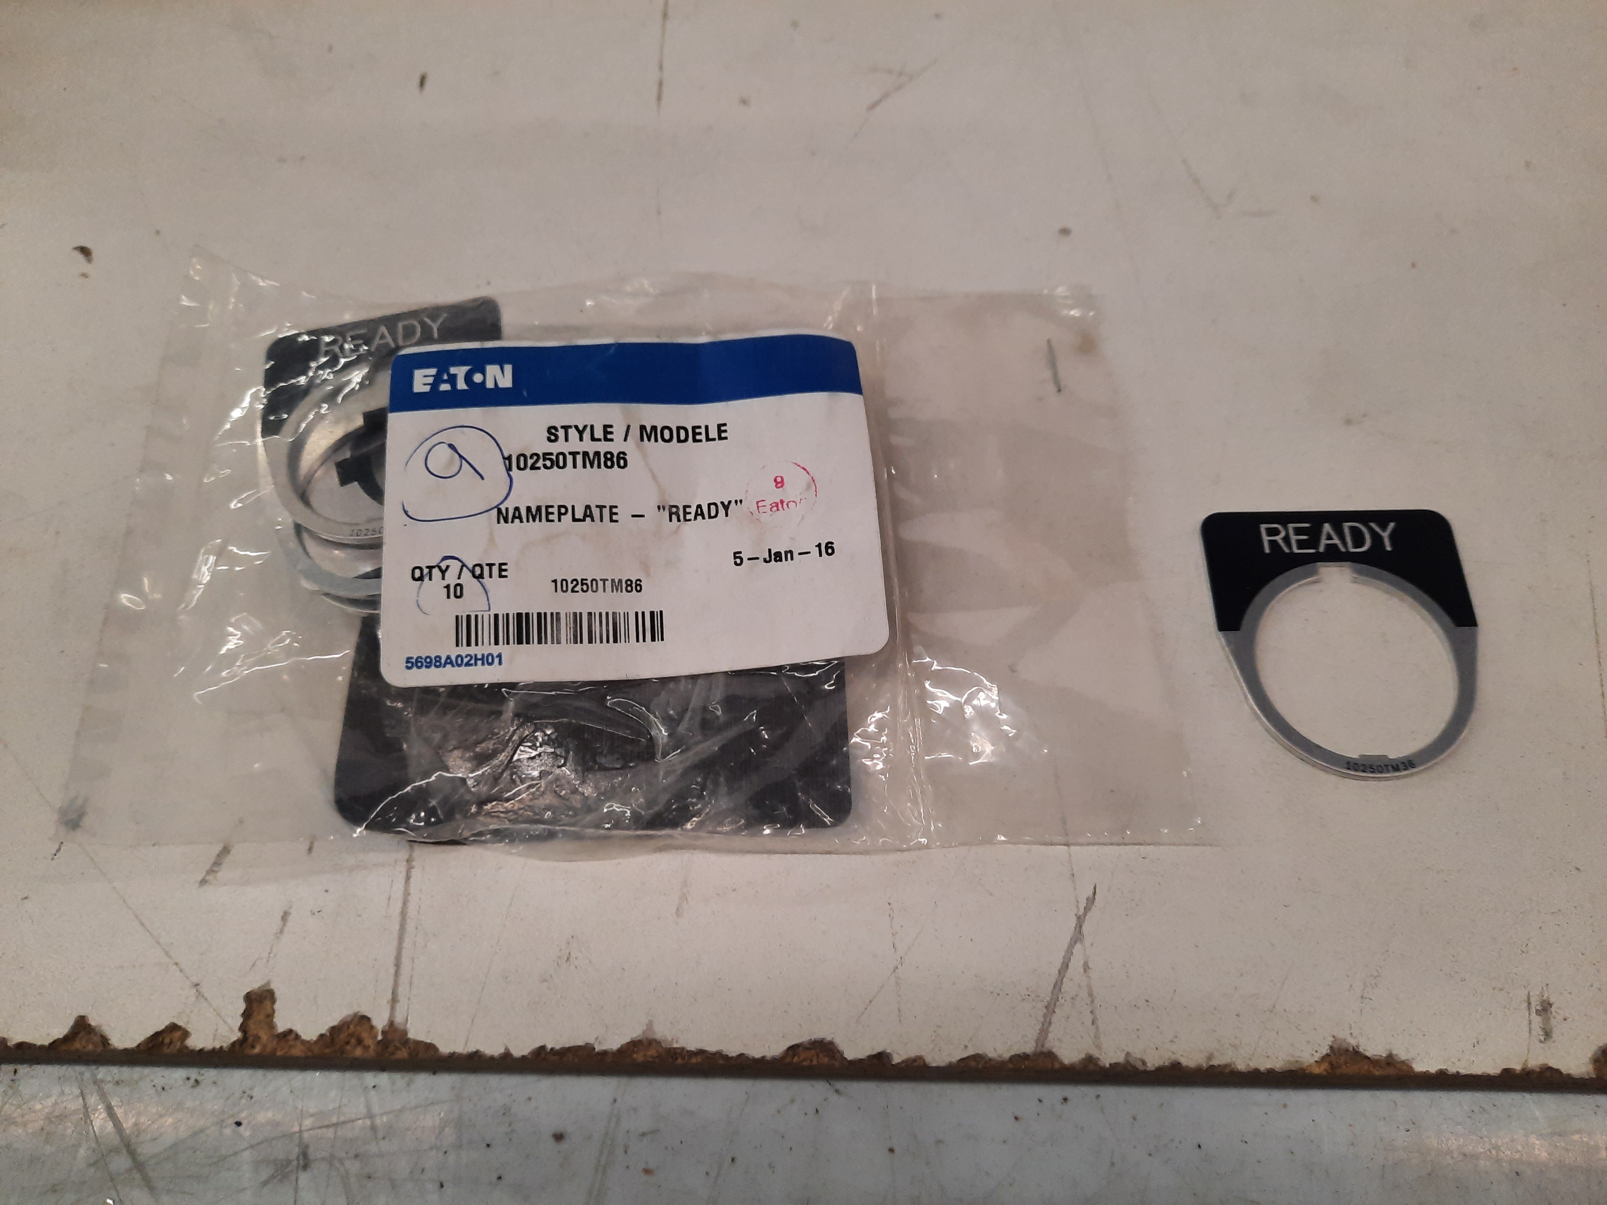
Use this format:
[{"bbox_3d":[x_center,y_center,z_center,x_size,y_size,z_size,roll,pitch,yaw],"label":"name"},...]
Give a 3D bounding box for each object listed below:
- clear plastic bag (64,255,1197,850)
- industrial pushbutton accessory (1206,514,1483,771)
[{"bbox_3d":[-0.027,-0.013,0.183,0.169,0.012,0.103,-1,67,2],"label":"clear plastic bag"},{"bbox_3d":[0.083,0.006,0.177,0.039,0.002,0.043,-1,67,2],"label":"industrial pushbutton accessory"}]

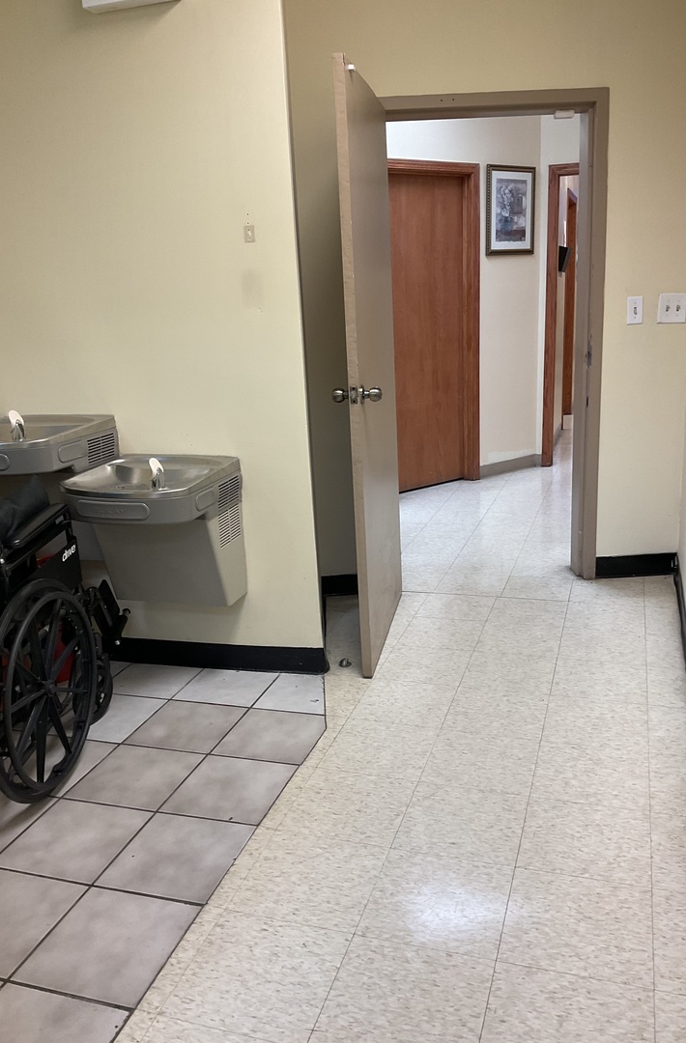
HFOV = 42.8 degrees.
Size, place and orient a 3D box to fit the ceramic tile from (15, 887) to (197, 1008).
[{"bbox_3d":[-0.508,0.925,1.913,0.296,0.010,0.304,2,16,18],"label":"ceramic tile"}]

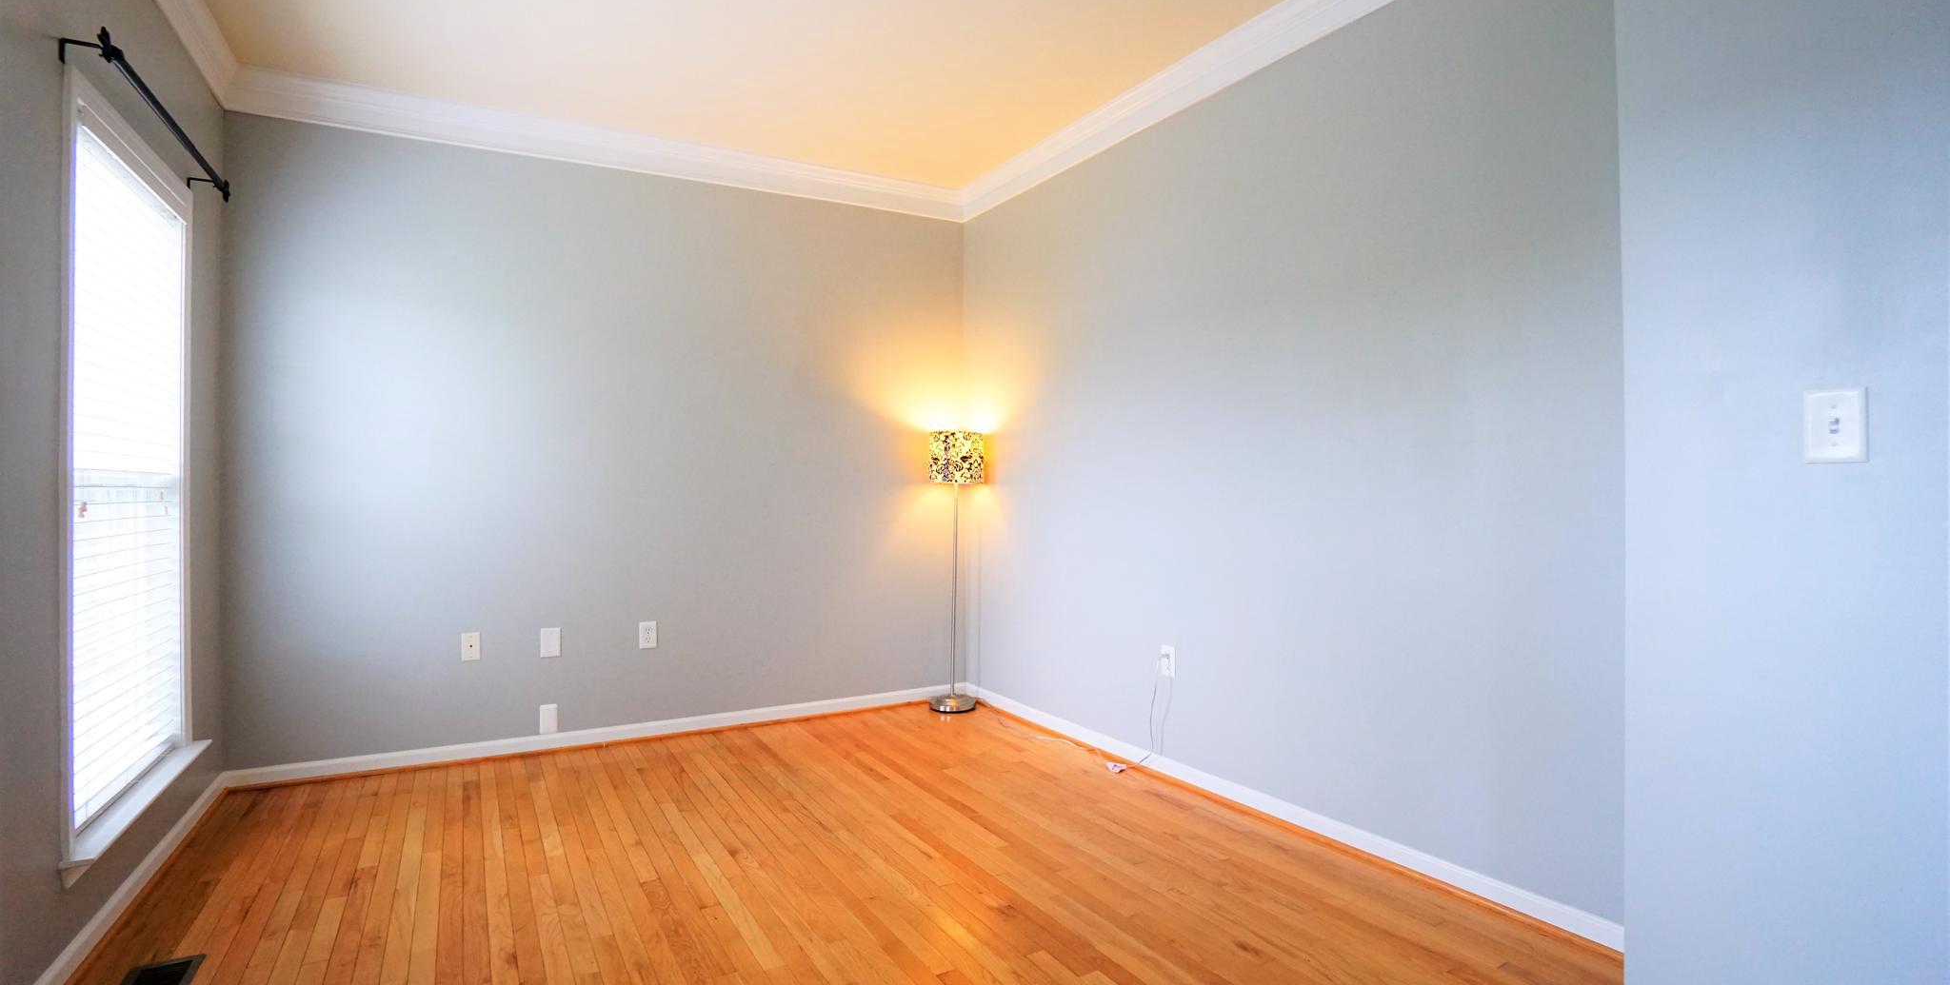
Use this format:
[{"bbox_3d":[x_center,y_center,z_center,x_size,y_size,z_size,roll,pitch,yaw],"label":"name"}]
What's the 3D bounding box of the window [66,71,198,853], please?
[{"bbox_3d":[-2.324,-0.074,2.236,0.090,1.800,1.000,0,0,-32],"label":"window"}]

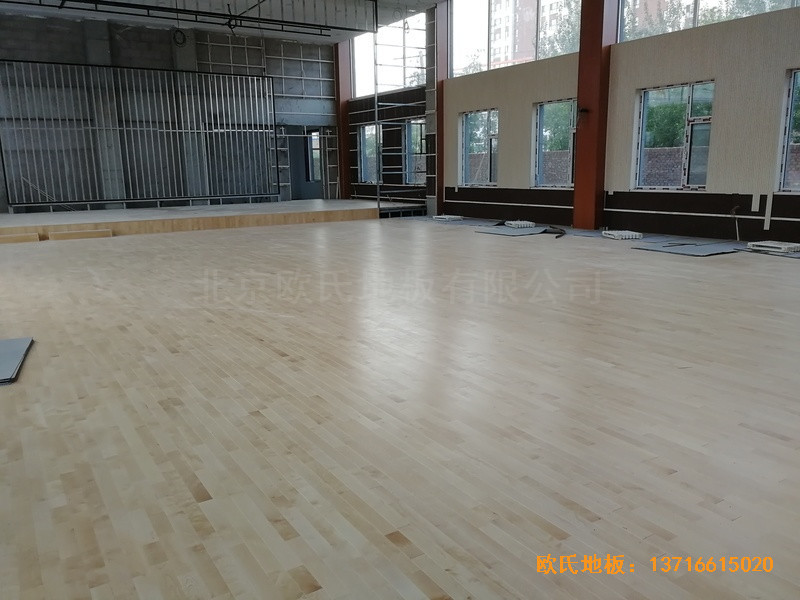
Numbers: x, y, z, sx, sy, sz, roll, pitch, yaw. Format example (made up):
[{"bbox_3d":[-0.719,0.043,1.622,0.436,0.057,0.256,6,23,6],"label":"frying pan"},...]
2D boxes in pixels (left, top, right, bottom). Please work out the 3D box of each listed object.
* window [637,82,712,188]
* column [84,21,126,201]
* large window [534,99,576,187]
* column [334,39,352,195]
[{"bbox_3d":[5.662,-3.327,12.861,0.150,2.095,1.765,-8,14,-32],"label":"window"},{"bbox_3d":[-9.301,-5.759,19.702,0.601,5.723,0.543,-8,14,-32],"label":"column"},{"bbox_3d":[3.993,-3.835,15.411,0.150,2.095,1.765,-8,14,-32],"label":"large window"},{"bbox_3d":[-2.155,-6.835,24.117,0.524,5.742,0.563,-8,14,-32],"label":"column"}]

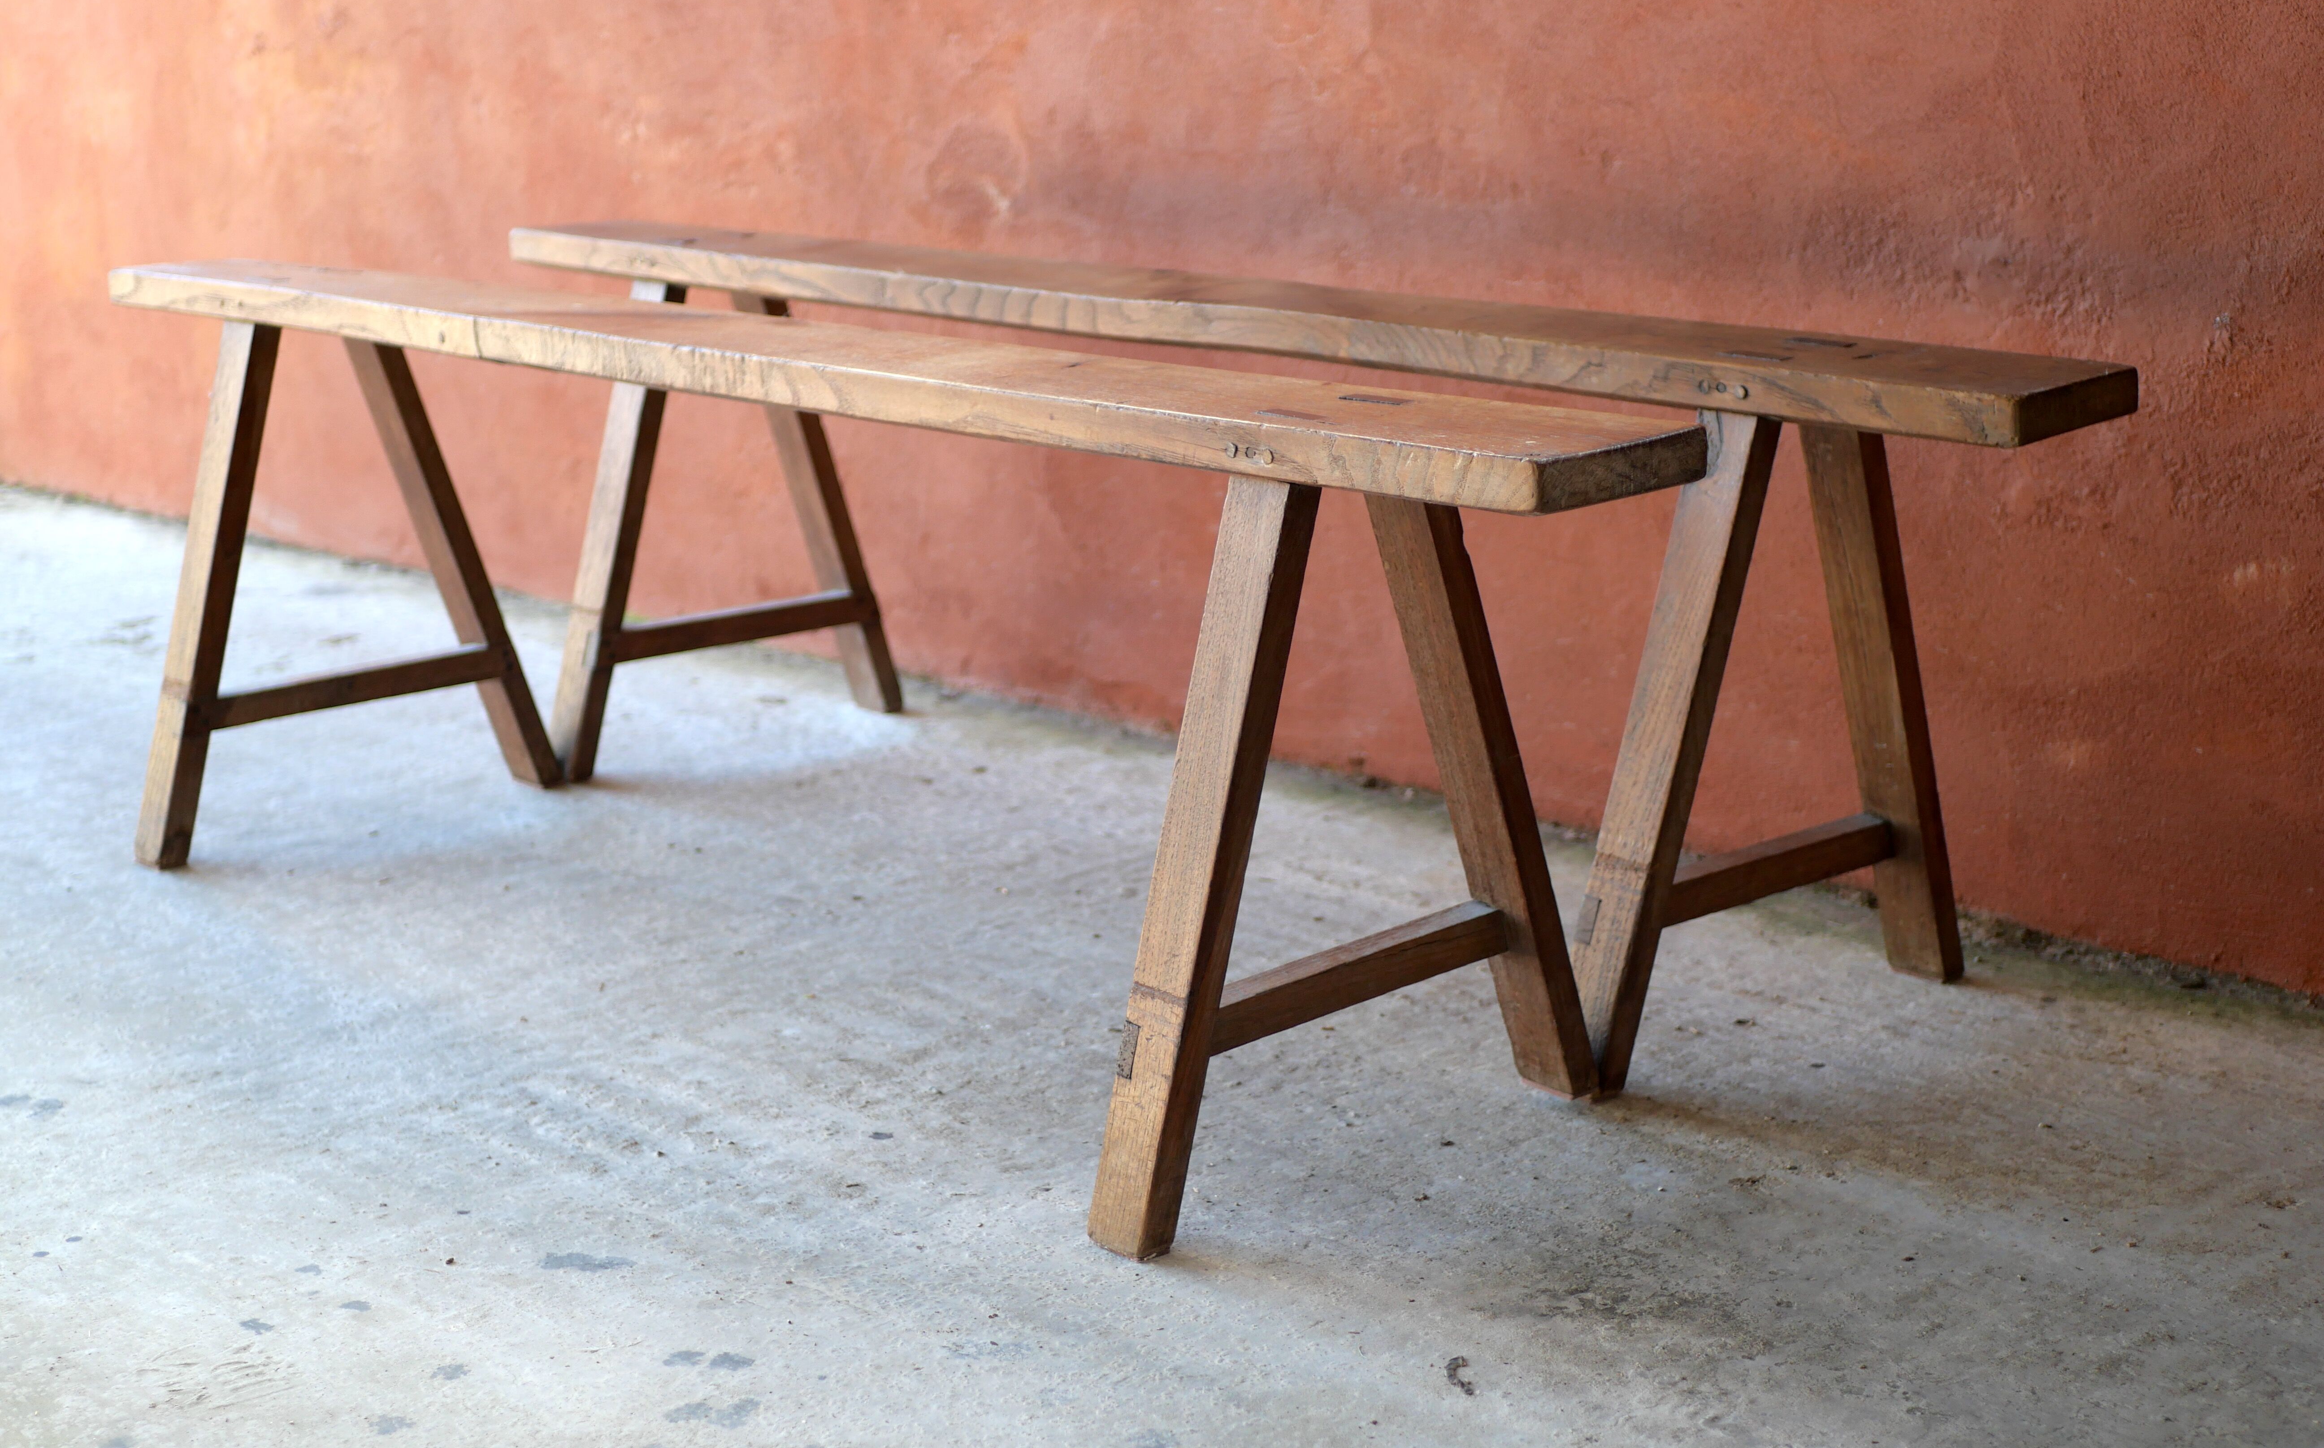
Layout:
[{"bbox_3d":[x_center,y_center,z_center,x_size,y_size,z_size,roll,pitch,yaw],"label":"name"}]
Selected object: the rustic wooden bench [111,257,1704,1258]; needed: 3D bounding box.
[{"bbox_3d":[-0.325,-0.057,2.607,0.424,0.495,1.748,-13,18,-41],"label":"rustic wooden bench"}]

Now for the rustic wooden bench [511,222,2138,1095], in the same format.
[{"bbox_3d":[-0.007,-0.123,2.860,0.408,0.495,1.802,-13,18,-40],"label":"rustic wooden bench"}]

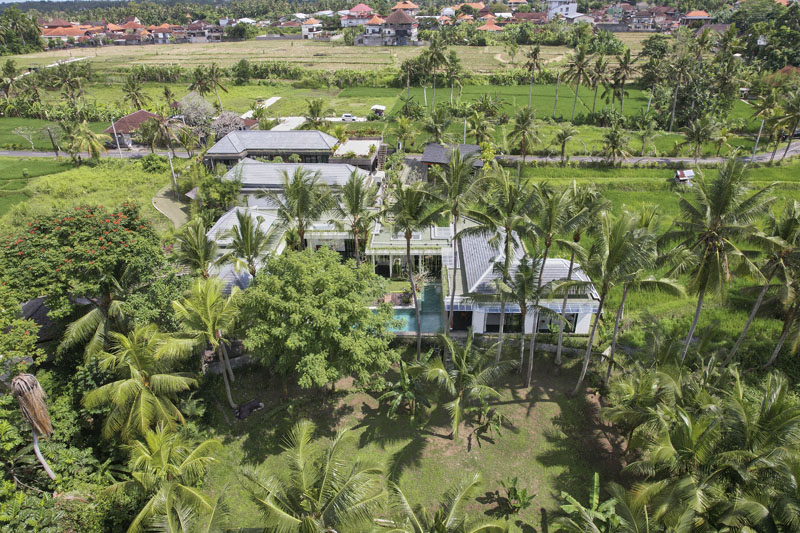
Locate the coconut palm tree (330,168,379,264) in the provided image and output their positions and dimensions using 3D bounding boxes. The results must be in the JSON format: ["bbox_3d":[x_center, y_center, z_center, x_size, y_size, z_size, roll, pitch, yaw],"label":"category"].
[{"bbox_3d":[-4.640,-4.130,52.190,5.650,13.130,5.650,0,27,0],"label":"coconut palm tree"}]

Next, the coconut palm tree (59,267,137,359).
[{"bbox_3d":[-23.960,4.770,39.940,6.700,9.500,6.700,0,29,0],"label":"coconut palm tree"}]

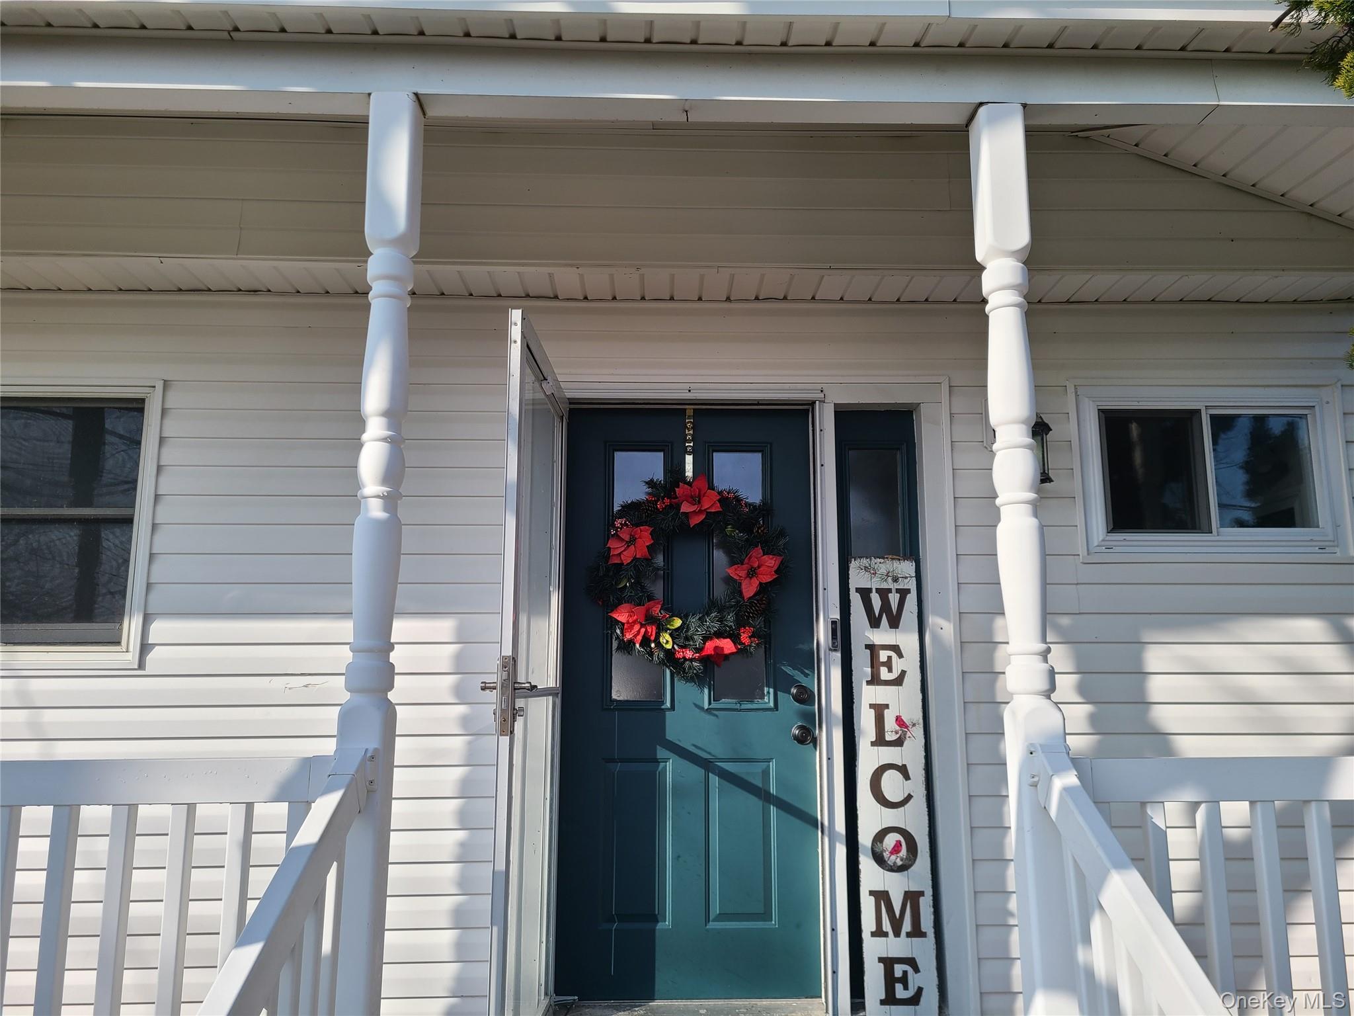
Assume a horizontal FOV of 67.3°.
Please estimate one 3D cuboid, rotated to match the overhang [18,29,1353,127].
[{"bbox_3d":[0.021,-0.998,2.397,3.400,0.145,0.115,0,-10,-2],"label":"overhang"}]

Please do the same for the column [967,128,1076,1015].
[{"bbox_3d":[0.753,0.274,2.184,0.097,2.440,0.097,0,-10,-2],"label":"column"}]

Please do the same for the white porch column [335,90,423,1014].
[{"bbox_3d":[-0.647,0.268,2.148,0.097,2.440,0.097,0,-10,-2],"label":"white porch column"}]

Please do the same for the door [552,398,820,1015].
[{"bbox_3d":[0.036,0.628,3.522,0.910,2.020,0.050,0,-10,-2],"label":"door"}]

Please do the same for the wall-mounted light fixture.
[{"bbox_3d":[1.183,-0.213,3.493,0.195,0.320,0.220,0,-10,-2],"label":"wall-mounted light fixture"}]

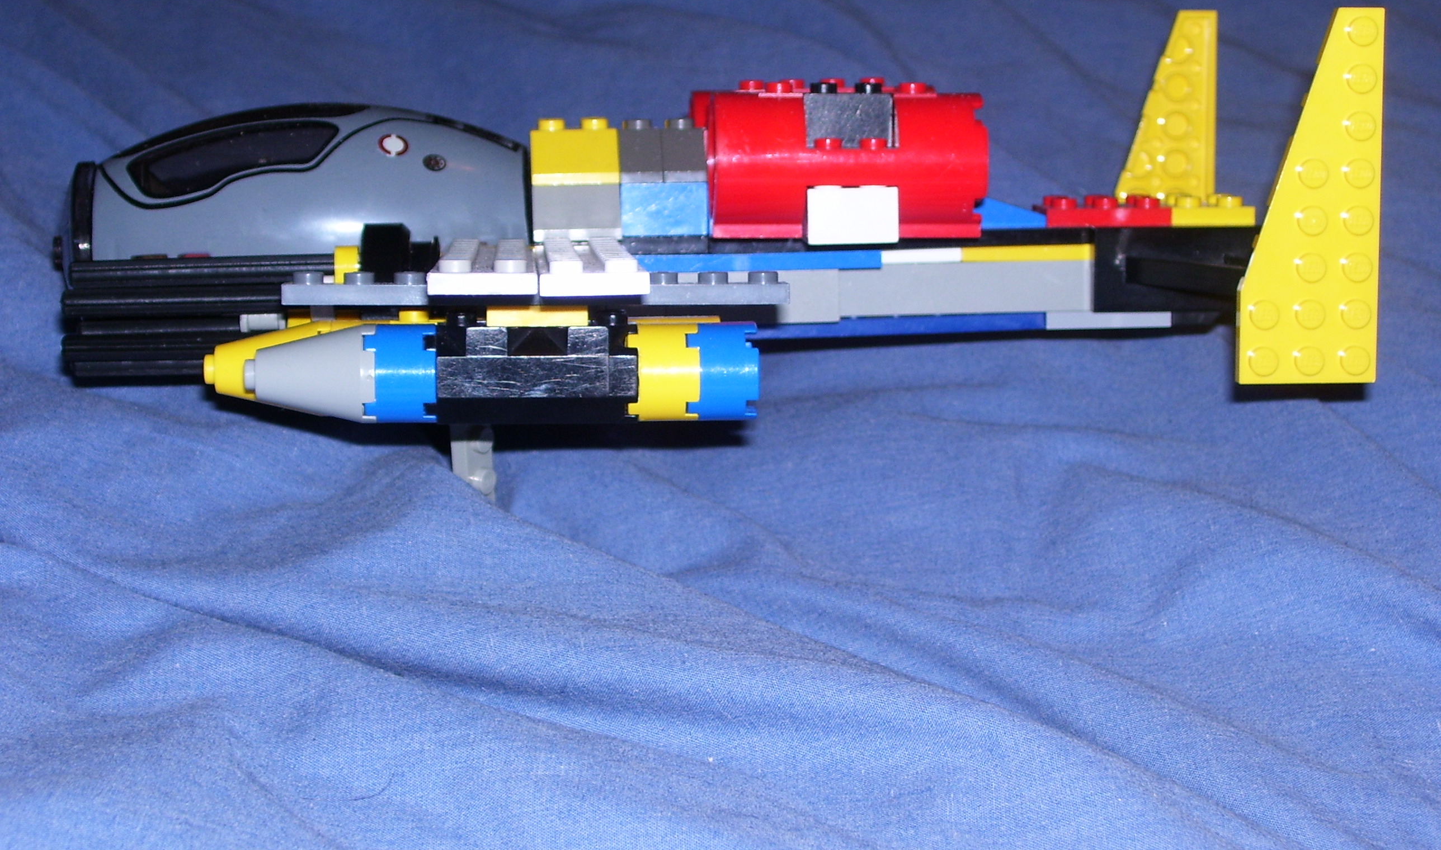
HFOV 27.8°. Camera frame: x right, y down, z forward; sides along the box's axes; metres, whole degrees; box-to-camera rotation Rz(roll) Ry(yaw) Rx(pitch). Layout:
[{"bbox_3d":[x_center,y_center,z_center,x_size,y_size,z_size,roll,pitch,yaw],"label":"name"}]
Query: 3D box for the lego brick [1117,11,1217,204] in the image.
[{"bbox_3d":[0.093,-0.056,0.622,0.024,0.064,0.005,0,6,-5],"label":"lego brick"}]

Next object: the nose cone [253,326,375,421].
[{"bbox_3d":[-0.066,-0.008,0.471,0.021,0.016,0.016,0,6,-5],"label":"nose cone"}]

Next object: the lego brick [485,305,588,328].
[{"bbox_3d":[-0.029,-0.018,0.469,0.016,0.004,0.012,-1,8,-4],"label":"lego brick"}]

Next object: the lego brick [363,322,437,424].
[{"bbox_3d":[-0.051,-0.008,0.470,0.011,0.016,0.016,-1,8,-4],"label":"lego brick"}]

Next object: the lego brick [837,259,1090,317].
[{"bbox_3d":[0.045,-0.027,0.551,0.048,0.010,0.013,-1,8,-4],"label":"lego brick"}]

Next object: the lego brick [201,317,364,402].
[{"bbox_3d":[-0.075,-0.009,0.485,0.021,0.016,0.016,-1,8,-4],"label":"lego brick"}]

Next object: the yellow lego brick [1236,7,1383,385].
[{"bbox_3d":[0.101,-0.039,0.498,0.024,0.064,0.005,0,6,-4],"label":"yellow lego brick"}]

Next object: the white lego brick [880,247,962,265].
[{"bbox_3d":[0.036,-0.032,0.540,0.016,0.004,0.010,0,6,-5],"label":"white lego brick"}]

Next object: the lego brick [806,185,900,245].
[{"bbox_3d":[0.023,-0.038,0.517,0.016,0.010,0.009,-1,8,-4],"label":"lego brick"}]

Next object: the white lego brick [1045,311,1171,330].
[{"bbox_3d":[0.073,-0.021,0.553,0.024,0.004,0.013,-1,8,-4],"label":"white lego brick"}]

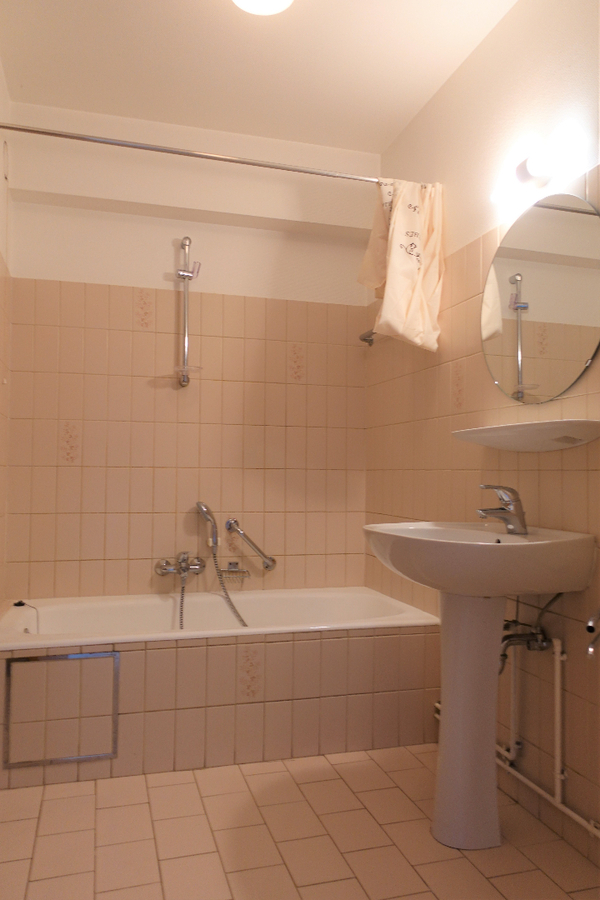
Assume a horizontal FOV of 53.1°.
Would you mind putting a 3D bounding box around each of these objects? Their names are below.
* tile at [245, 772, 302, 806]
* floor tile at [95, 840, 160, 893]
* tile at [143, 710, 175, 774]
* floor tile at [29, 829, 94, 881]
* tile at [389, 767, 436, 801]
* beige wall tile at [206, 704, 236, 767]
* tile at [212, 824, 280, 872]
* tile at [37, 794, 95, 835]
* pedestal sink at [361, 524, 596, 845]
[{"bbox_3d":[-0.079,1.061,1.873,0.147,0.010,0.185,1,-3,-16],"label":"tile"},{"bbox_3d":[-0.432,1.039,1.497,0.151,0.010,0.184,2,-2,-17],"label":"floor tile"},{"bbox_3d":[-0.480,0.992,2.048,0.102,0.202,0.010,1,-2,-14],"label":"tile"},{"bbox_3d":[-0.604,1.042,1.542,0.147,0.010,0.185,1,-3,-16],"label":"floor tile"},{"bbox_3d":[0.399,1.110,1.985,0.146,0.012,0.194,1,-2,-18],"label":"tile"},{"bbox_3d":[-0.268,0.961,2.019,0.099,0.199,0.010,2,-2,-17],"label":"beige wall tile"},{"bbox_3d":[-0.138,1.047,1.573,0.151,0.010,0.184,2,-2,-17],"label":"tile"},{"bbox_3d":[-0.662,1.045,1.712,0.151,0.010,0.184,2,-2,-17],"label":"tile"},{"bbox_3d":[0.446,0.637,1.698,0.497,0.835,0.559,2,-2,-17],"label":"pedestal sink"}]

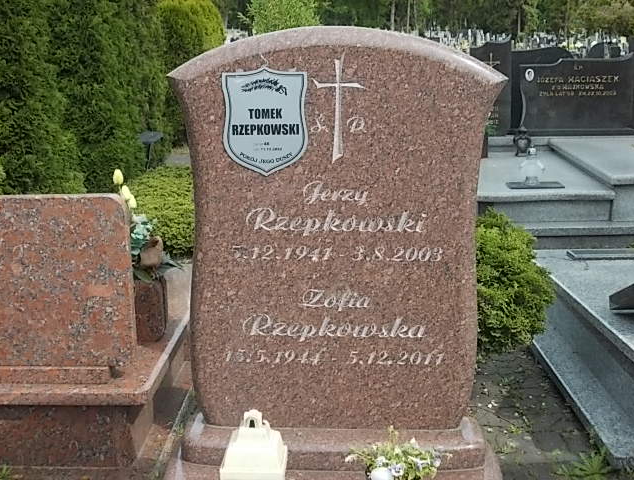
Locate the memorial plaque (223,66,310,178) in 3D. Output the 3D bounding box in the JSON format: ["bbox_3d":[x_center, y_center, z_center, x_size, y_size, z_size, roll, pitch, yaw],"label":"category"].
[{"bbox_3d":[-0.119,-0.271,2.150,0.194,0.250,0.010,0,12,1],"label":"memorial plaque"}]

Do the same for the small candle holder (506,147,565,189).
[{"bbox_3d":[1.367,-0.459,5.900,0.325,0.250,0.200,0,12,1],"label":"small candle holder"}]

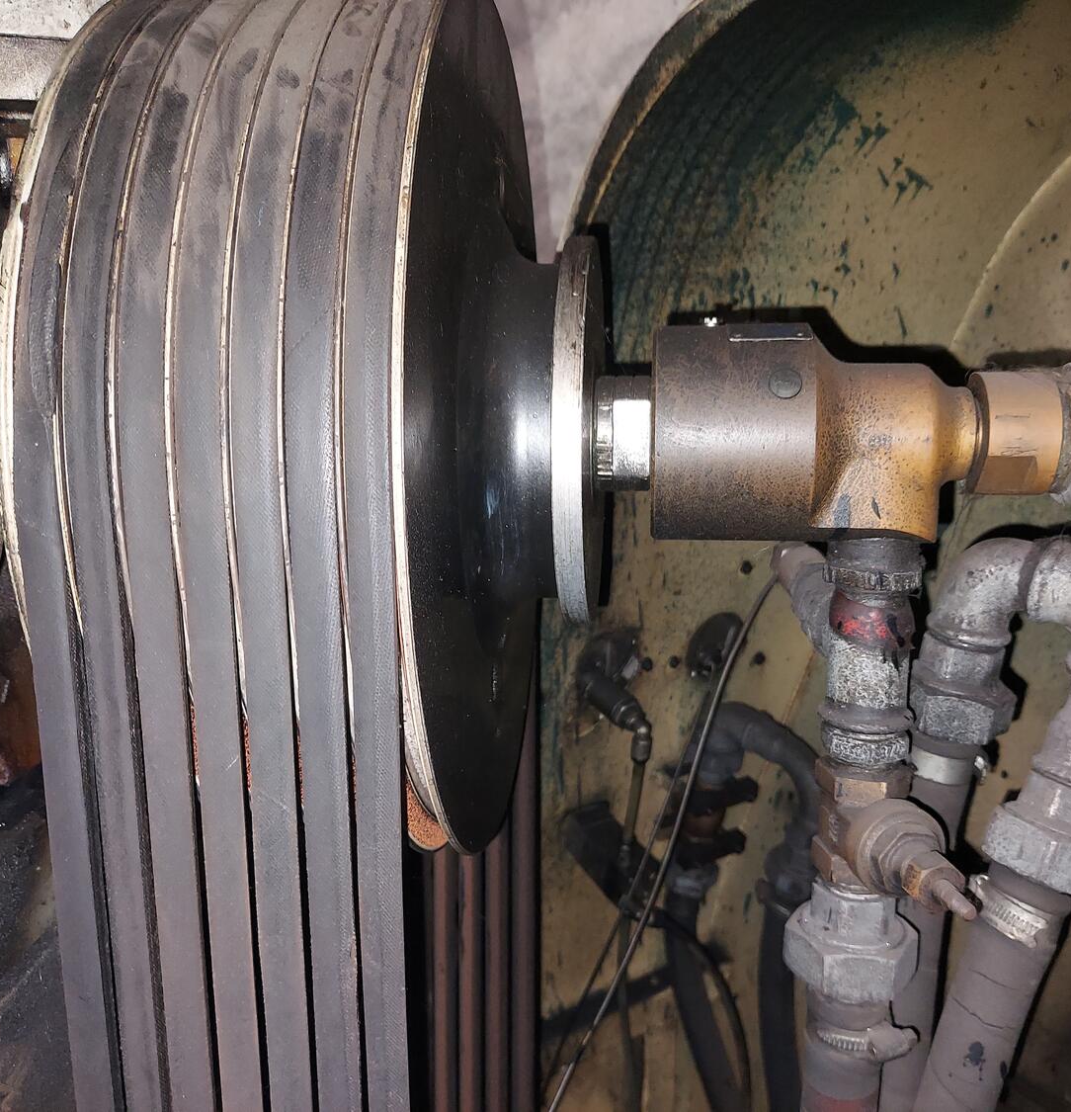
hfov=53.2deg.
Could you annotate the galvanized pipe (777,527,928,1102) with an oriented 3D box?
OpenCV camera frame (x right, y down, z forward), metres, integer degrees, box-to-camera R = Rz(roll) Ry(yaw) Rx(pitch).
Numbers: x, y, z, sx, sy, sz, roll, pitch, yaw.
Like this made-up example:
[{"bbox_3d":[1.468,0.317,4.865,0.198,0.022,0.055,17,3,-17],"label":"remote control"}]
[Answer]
[{"bbox_3d":[0.124,0.110,0.425,0.057,0.232,0.060,2,5,7],"label":"galvanized pipe"}]

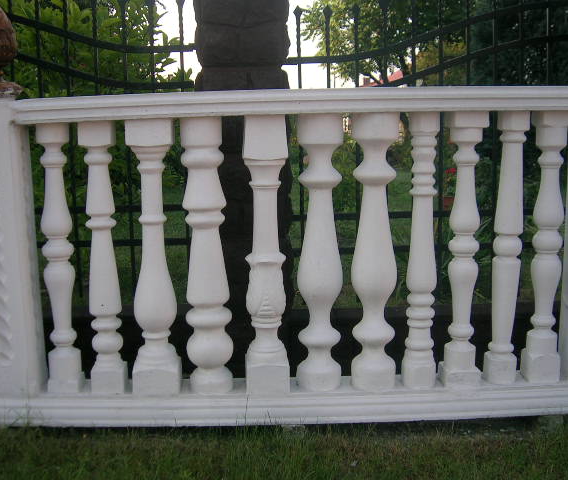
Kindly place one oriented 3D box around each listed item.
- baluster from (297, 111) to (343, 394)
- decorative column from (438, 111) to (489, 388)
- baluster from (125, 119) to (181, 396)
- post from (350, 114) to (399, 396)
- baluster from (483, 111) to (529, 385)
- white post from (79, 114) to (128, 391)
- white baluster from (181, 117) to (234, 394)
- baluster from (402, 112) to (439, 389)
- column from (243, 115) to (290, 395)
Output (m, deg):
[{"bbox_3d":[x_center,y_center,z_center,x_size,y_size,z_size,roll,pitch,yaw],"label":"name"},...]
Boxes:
[{"bbox_3d":[0.094,0.032,1.900,0.117,0.704,0.117,-1,10,0],"label":"baluster"},{"bbox_3d":[0.464,0.029,1.900,0.096,0.706,0.096,-1,10,0],"label":"decorative column"},{"bbox_3d":[-0.333,0.044,1.900,0.118,0.703,0.118,-1,10,0],"label":"baluster"},{"bbox_3d":[0.233,0.032,1.900,0.119,0.705,0.119,-1,10,0],"label":"post"},{"bbox_3d":[0.574,0.024,1.900,0.086,0.701,0.086,-1,10,0],"label":"baluster"},{"bbox_3d":[-0.465,0.048,1.900,0.085,0.702,0.085,-1,10,0],"label":"white post"},{"bbox_3d":[-0.199,0.040,1.900,0.121,0.702,0.121,-1,10,0],"label":"white baluster"},{"bbox_3d":[0.353,0.031,1.900,0.086,0.706,0.086,-1,10,0],"label":"baluster"},{"bbox_3d":[-0.045,0.038,1.900,0.112,0.706,0.112,-1,10,0],"label":"column"}]

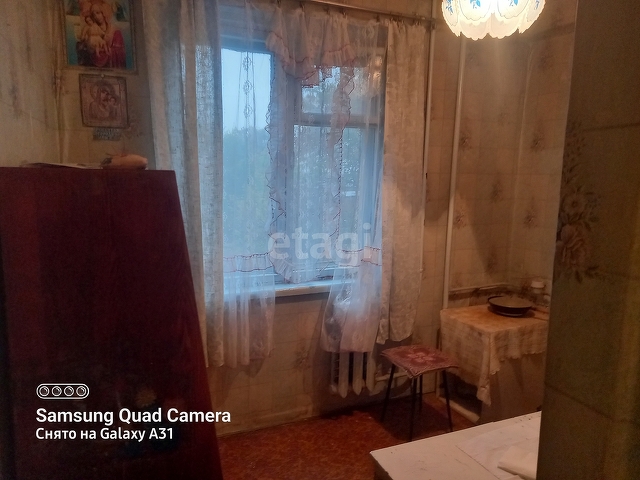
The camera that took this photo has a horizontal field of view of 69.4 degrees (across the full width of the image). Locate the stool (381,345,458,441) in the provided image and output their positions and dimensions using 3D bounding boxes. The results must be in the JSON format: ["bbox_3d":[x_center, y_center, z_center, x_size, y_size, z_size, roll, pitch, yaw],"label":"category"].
[{"bbox_3d":[0.577,0.904,2.708,0.315,0.430,0.315,-3,9,-23],"label":"stool"}]

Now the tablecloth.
[{"bbox_3d":[1.161,0.715,3.036,0.560,0.440,0.460,-3,9,-23],"label":"tablecloth"}]

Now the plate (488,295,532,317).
[{"bbox_3d":[1.284,0.448,3.133,0.278,0.066,0.278,1,8,0],"label":"plate"}]

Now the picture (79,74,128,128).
[{"bbox_3d":[-0.995,-0.637,2.138,0.194,0.232,0.018,-3,9,-23],"label":"picture"}]

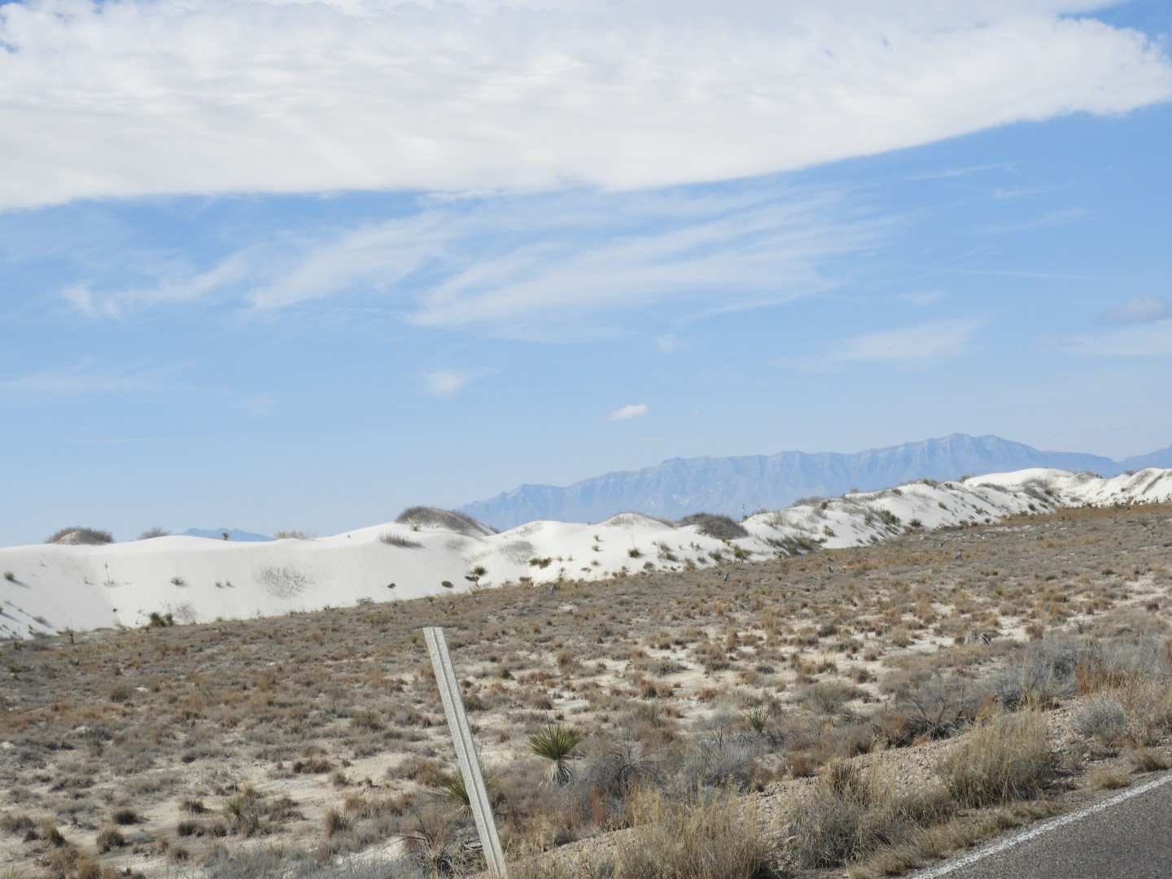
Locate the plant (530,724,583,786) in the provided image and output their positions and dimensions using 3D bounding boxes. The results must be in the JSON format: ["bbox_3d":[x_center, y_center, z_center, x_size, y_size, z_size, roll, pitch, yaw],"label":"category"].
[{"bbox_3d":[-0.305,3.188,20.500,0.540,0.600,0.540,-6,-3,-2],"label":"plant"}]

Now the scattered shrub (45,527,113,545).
[{"bbox_3d":[-31.213,5.944,125.000,4.100,1.150,3.500,-5,-3,-14],"label":"scattered shrub"}]

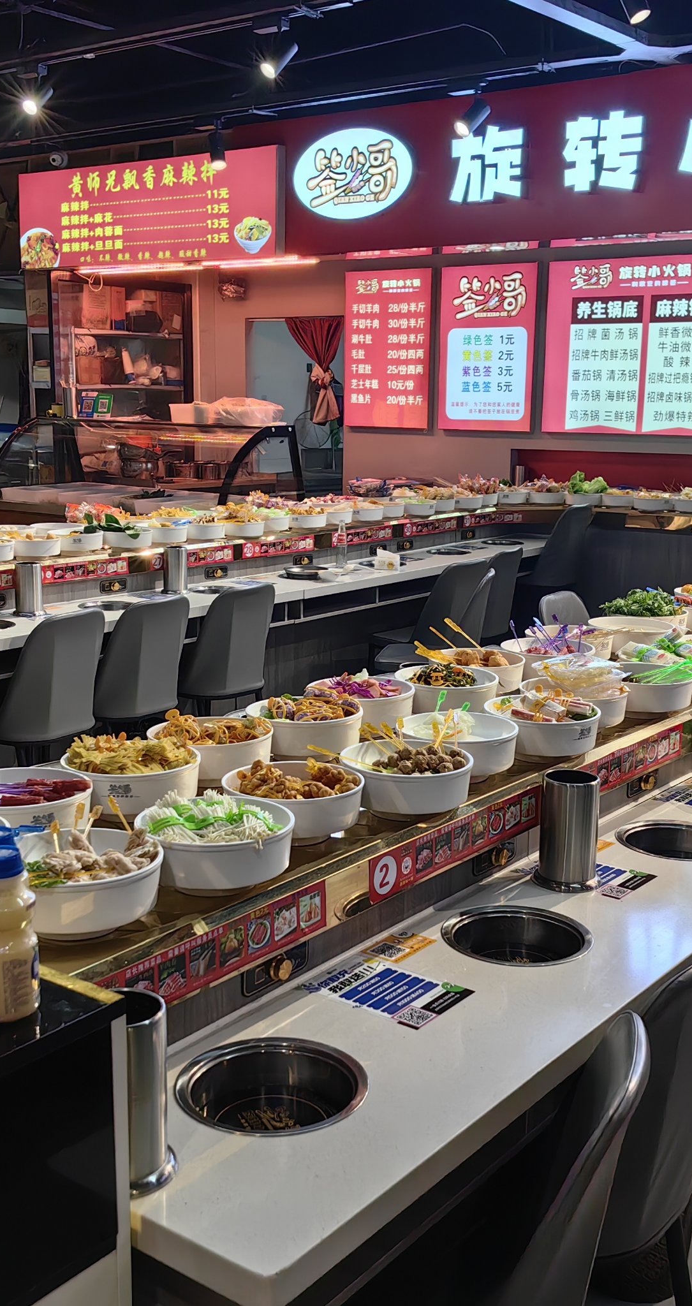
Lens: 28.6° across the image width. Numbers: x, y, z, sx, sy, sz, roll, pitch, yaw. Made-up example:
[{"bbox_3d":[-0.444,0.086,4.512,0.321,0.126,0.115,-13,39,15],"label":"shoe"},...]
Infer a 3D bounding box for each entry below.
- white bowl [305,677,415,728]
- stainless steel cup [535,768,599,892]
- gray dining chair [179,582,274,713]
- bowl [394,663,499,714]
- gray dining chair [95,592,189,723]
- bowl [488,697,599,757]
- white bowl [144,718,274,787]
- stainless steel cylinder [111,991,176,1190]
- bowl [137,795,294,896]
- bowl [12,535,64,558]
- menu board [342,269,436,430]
[{"bbox_3d":[0.028,0.116,2.815,0.226,0.086,0.226,1,11,0],"label":"white bowl"},{"bbox_3d":[0.392,0.311,2.391,0.116,0.189,0.116,1,11,0],"label":"stainless steel cup"},{"bbox_3d":[-0.615,0.130,5.573,0.530,0.820,0.460,9,14,37],"label":"gray dining chair"},{"bbox_3d":[0.223,0.088,3.012,0.230,0.075,0.230,1,11,0],"label":"bowl"},{"bbox_3d":[-0.887,0.193,5.141,0.510,0.830,0.450,10,14,37],"label":"gray dining chair"},{"bbox_3d":[0.381,0.143,2.640,0.227,0.070,0.227,1,11,0],"label":"bowl"},{"bbox_3d":[-0.248,0.181,2.499,0.230,0.075,0.230,1,11,0],"label":"white bowl"},{"bbox_3d":[-0.250,0.488,1.513,0.123,0.202,0.123,1,11,0],"label":"stainless steel cylinder"},{"bbox_3d":[-0.188,0.285,1.964,0.226,0.086,0.226,1,11,0],"label":"bowl"},{"bbox_3d":[-1.310,-0.445,5.691,0.230,0.075,0.230,1,11,0],"label":"bowl"},{"bbox_3d":[0.317,-2.200,9.883,0.752,1.115,0.060,9,14,37],"label":"menu board"}]

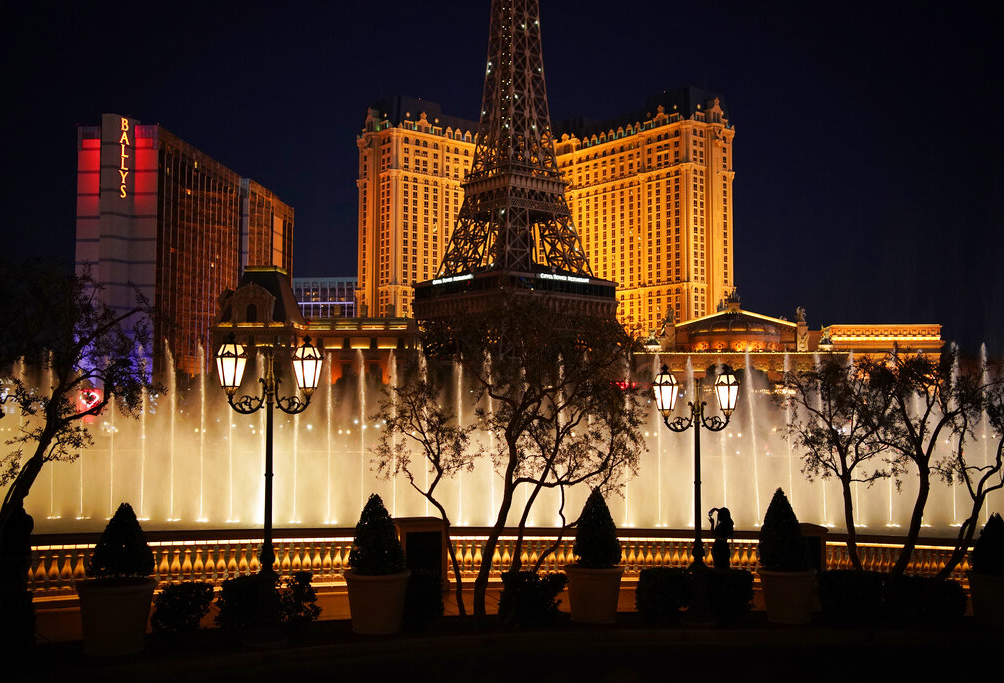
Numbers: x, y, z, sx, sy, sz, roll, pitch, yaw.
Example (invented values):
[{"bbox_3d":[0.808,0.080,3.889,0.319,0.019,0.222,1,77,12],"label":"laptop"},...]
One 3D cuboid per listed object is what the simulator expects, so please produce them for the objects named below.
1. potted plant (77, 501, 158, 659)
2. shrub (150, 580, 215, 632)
[{"bbox_3d":[-4.919,2.987,12.700,0.960,1.880,0.960,2,-4,-20],"label":"potted plant"},{"bbox_3d":[-4.309,3.593,13.400,0.820,0.740,0.780,1,-4,-18],"label":"shrub"}]

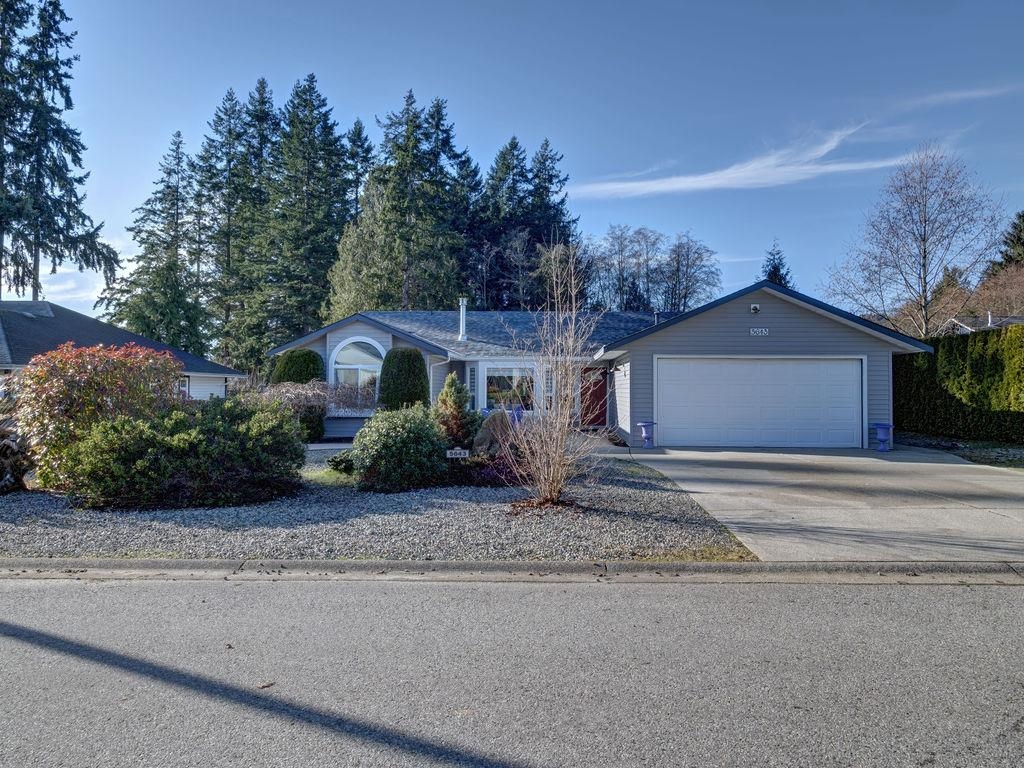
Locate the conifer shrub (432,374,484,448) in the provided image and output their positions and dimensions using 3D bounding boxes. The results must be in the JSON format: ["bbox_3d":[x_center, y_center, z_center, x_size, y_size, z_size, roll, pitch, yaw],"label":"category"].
[{"bbox_3d":[-0.980,0.622,11.700,0.899,1.657,0.900,0,0,0],"label":"conifer shrub"}]

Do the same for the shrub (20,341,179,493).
[{"bbox_3d":[-6.529,0.437,10.300,2.627,2.187,2.200,0,0,0],"label":"shrub"}]

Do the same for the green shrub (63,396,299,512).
[{"bbox_3d":[-4.700,0.900,9.450,3.300,1.380,2.200,0,0,0],"label":"green shrub"}]

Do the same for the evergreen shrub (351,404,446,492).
[{"bbox_3d":[-1.700,0.919,9.750,1.438,1.223,1.400,0,0,0],"label":"evergreen shrub"}]

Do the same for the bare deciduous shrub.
[{"bbox_3d":[0.504,-0.137,8.300,1.352,3.335,1.350,0,0,0],"label":"bare deciduous shrub"}]

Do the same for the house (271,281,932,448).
[{"bbox_3d":[2.050,-0.620,21.700,16.100,4.280,12.600,0,0,3],"label":"house"}]

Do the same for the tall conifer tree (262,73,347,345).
[{"bbox_3d":[-14.841,-10.483,47.000,6.066,24.026,6.000,0,0,0],"label":"tall conifer tree"}]

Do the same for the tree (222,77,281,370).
[{"bbox_3d":[-18.813,-10.339,47.000,4.700,23.737,4.700,0,0,0],"label":"tree"}]

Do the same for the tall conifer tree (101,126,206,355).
[{"bbox_3d":[-23.819,-7.544,43.000,7.004,18.147,6.800,0,0,0],"label":"tall conifer tree"}]

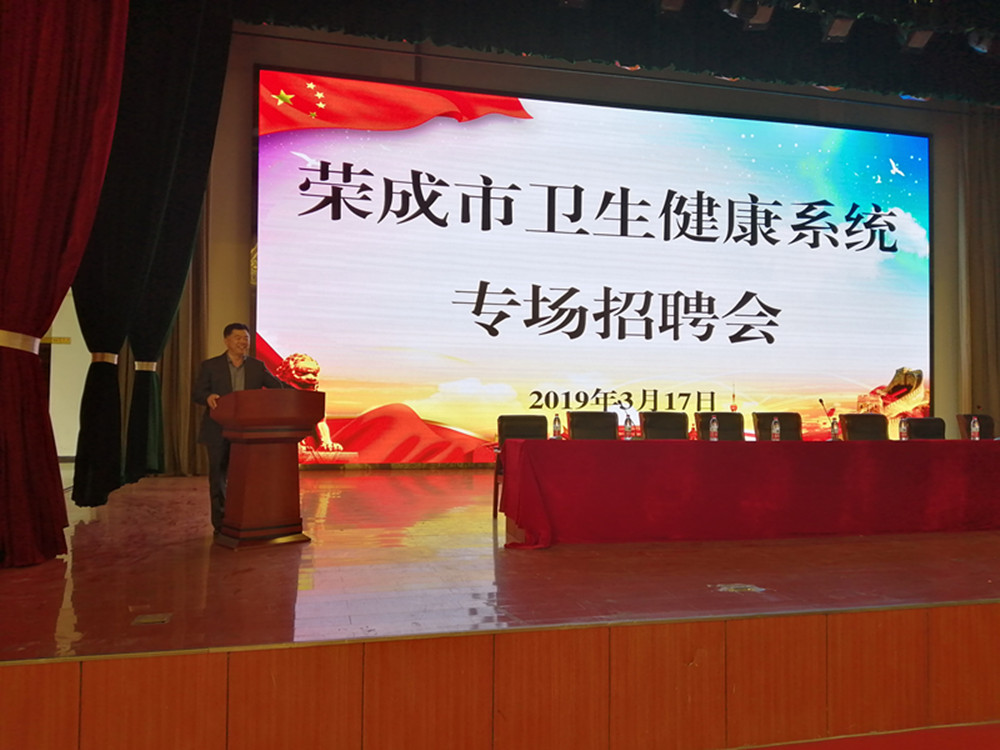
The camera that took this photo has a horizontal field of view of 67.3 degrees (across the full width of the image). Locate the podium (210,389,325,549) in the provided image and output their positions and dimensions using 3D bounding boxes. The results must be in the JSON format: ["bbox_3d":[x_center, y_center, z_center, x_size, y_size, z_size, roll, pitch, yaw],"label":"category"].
[{"bbox_3d":[-1.768,0.681,5.682,0.690,1.160,0.560,2,-2,-39],"label":"podium"}]

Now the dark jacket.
[{"bbox_3d":[-2.068,0.192,6.051,0.680,0.750,0.400,2,-2,-39],"label":"dark jacket"}]

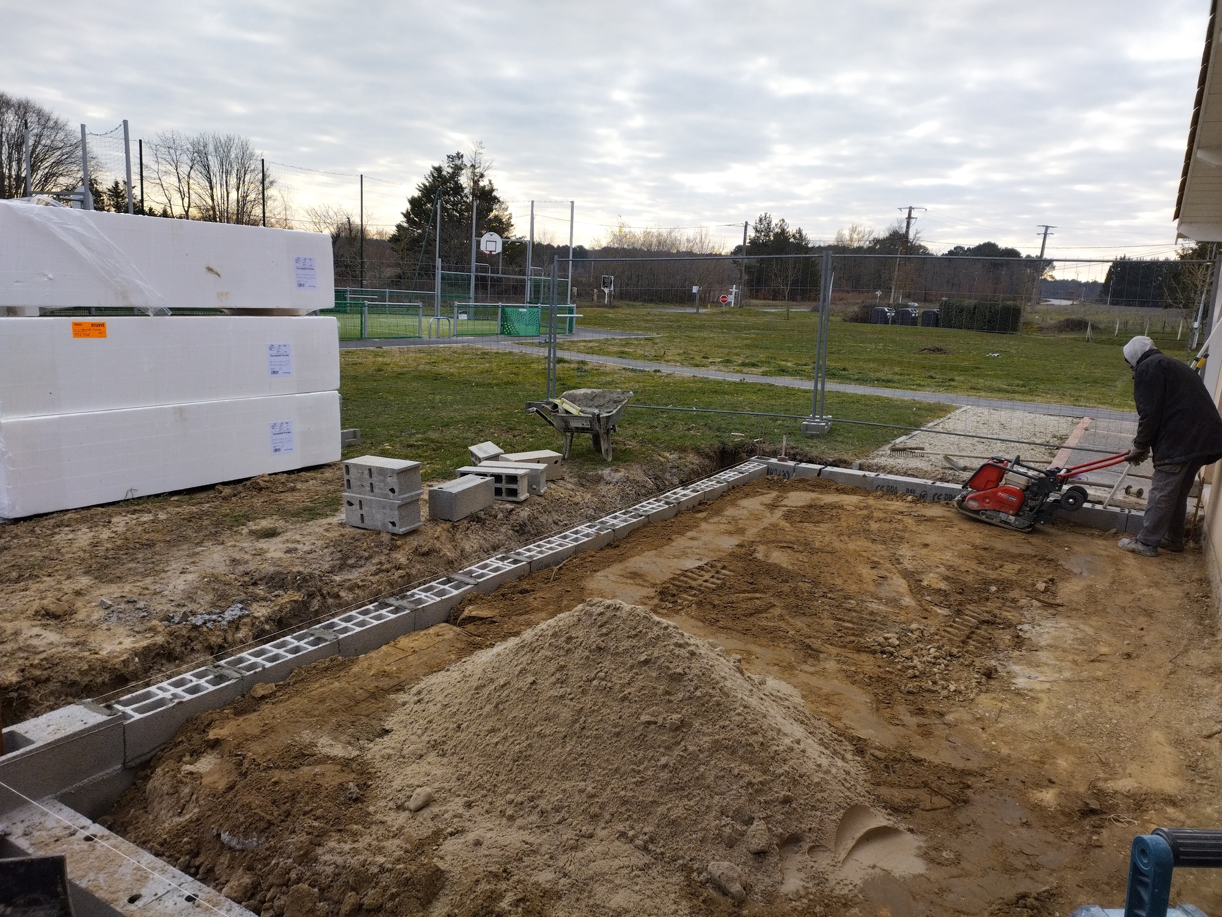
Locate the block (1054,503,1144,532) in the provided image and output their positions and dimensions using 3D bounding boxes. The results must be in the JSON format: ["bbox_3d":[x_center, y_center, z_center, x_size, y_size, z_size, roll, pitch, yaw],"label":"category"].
[{"bbox_3d":[4.153,0.513,7.255,0.592,0.200,0.200,9,13,30],"label":"block"}]

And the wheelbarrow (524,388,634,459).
[{"bbox_3d":[-0.266,-0.271,7.852,0.650,0.620,1.360,5,11,10],"label":"wheelbarrow"}]

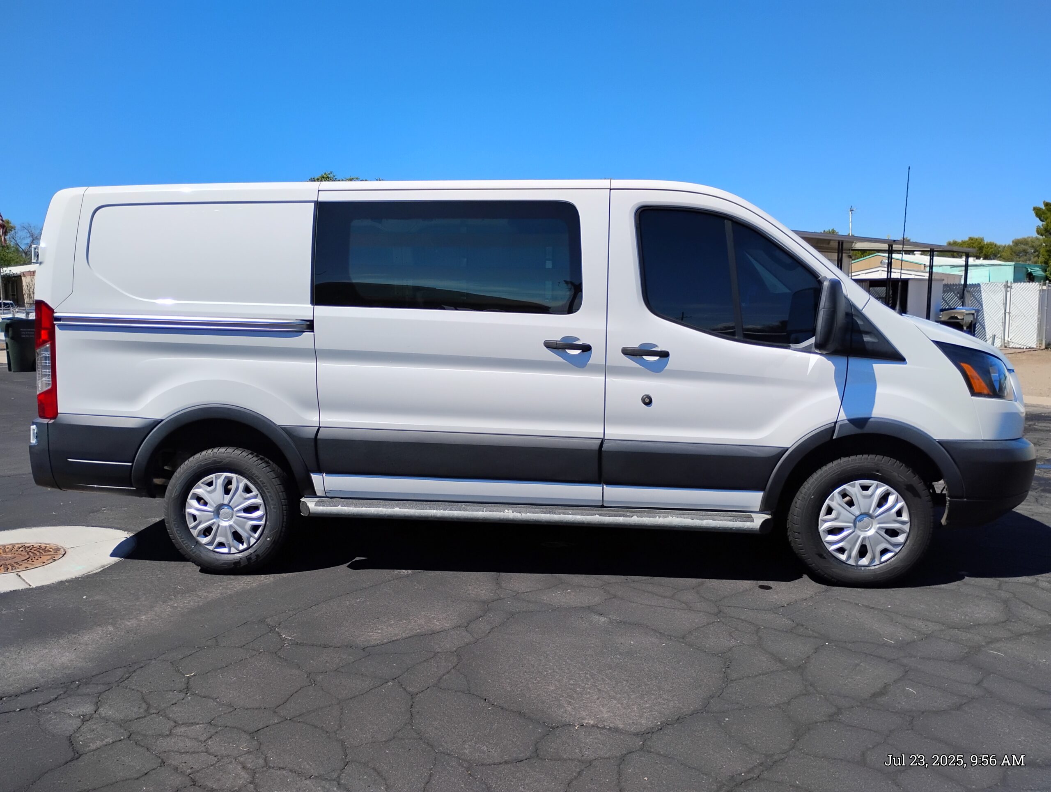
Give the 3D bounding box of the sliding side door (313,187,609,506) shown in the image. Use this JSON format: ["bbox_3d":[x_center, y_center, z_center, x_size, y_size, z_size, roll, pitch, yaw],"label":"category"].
[{"bbox_3d":[-0.328,-0.250,4.342,1.484,1.585,0.215,1,8,5],"label":"sliding side door"}]

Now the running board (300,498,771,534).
[{"bbox_3d":[0.026,0.604,4.331,2.385,0.081,0.180,1,8,5],"label":"running board"}]

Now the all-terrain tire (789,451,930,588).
[{"bbox_3d":[1.700,0.624,4.329,0.690,0.680,0.235,0,8,5],"label":"all-terrain tire"}]

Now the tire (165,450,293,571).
[{"bbox_3d":[-1.588,0.610,4.605,0.690,0.680,0.235,0,8,5],"label":"tire"}]

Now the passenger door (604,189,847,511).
[{"bbox_3d":[0.986,-0.219,4.235,1.159,1.578,0.215,1,8,5],"label":"passenger door"}]

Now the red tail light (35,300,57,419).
[{"bbox_3d":[-2.555,-0.193,4.548,0.186,0.626,0.165,1,8,5],"label":"red tail light"}]

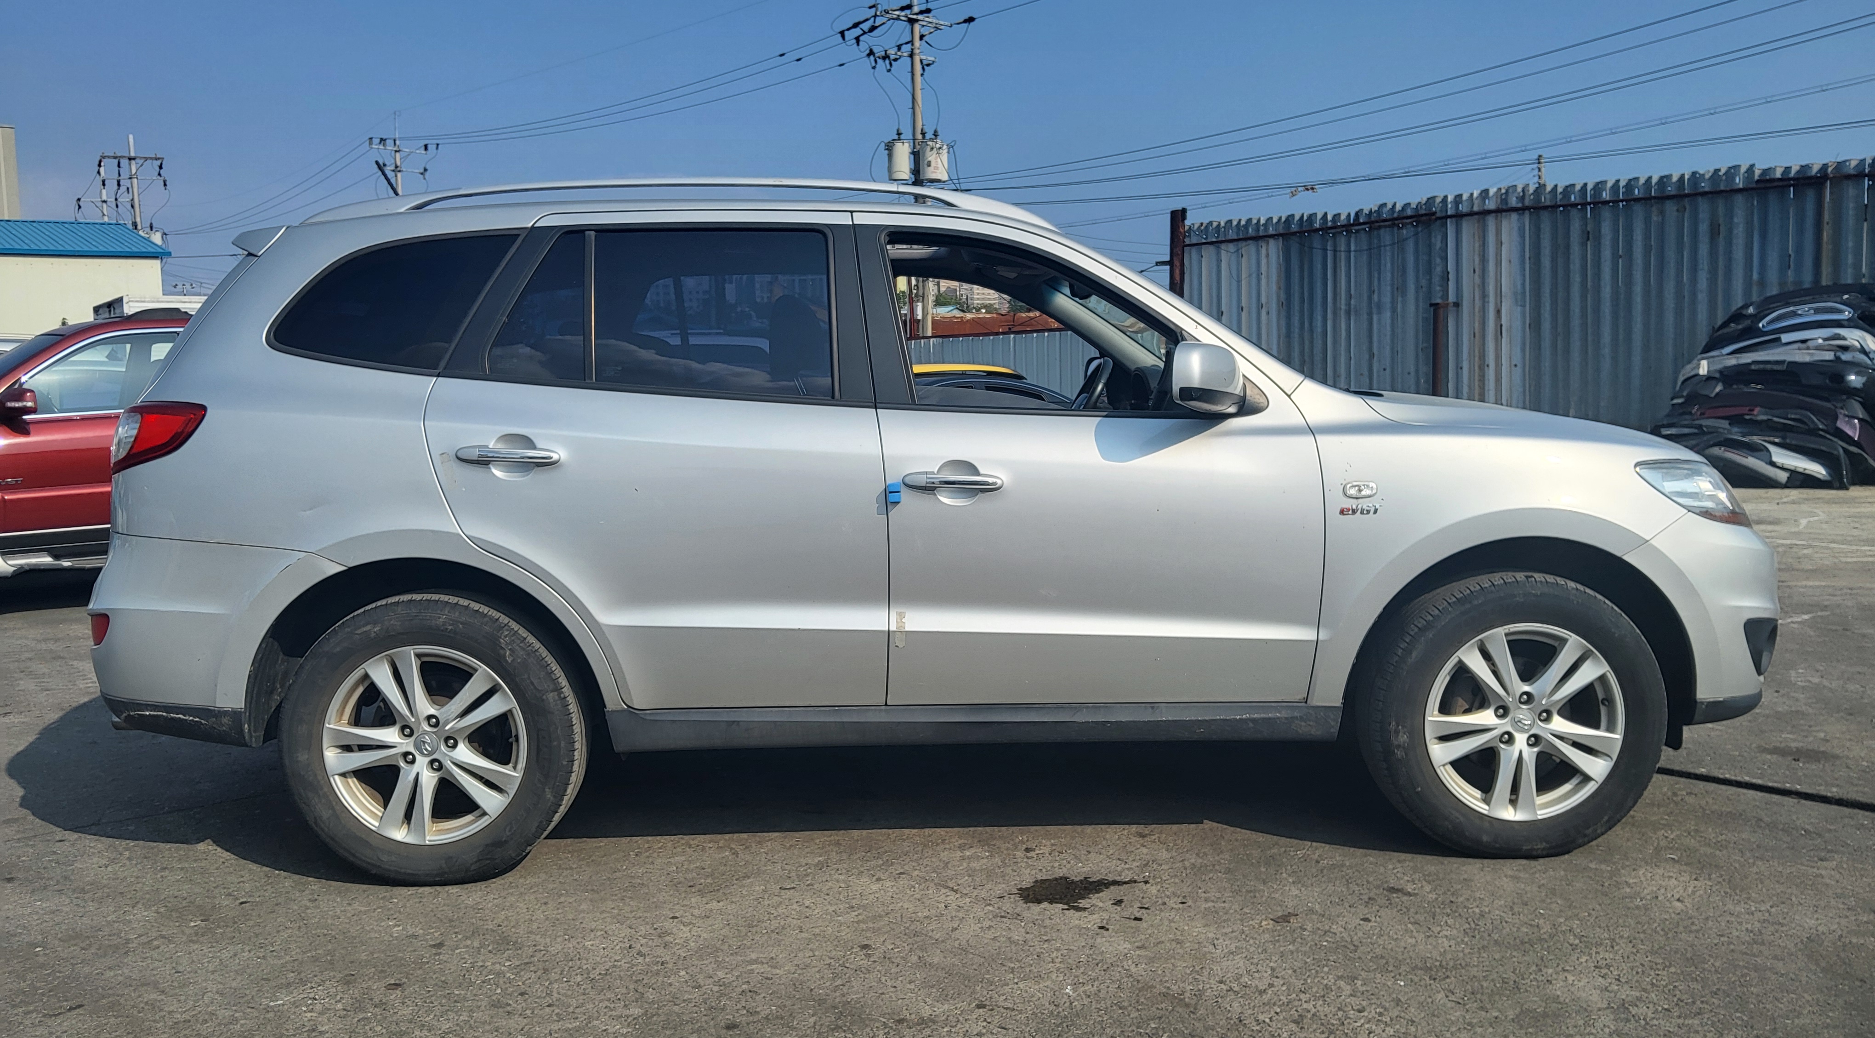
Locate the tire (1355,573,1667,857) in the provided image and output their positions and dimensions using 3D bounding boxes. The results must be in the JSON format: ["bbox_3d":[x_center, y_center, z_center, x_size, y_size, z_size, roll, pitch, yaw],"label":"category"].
[{"bbox_3d":[1.438,0.489,3.574,0.735,0.720,0.240,-1,5,-1],"label":"tire"}]

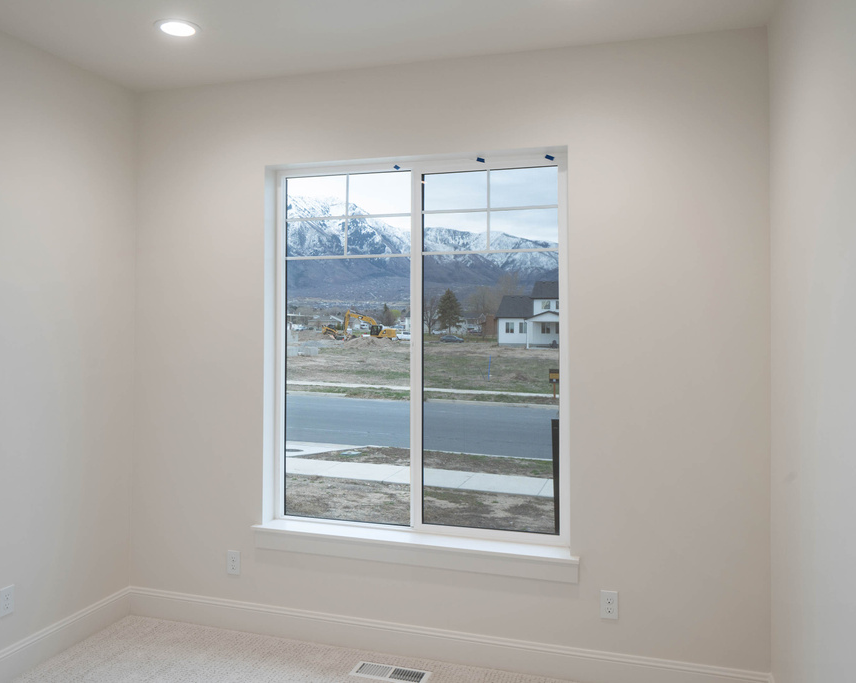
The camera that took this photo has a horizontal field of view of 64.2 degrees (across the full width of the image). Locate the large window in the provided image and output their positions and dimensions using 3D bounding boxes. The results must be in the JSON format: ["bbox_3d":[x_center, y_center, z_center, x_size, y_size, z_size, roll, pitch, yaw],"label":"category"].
[{"bbox_3d":[-0.065,0.029,3.315,1.479,1.779,0.080,0,-1,17],"label":"large window"}]

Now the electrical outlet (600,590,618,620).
[{"bbox_3d":[0.771,1.123,2.899,0.072,0.117,0.012,0,-1,17],"label":"electrical outlet"}]

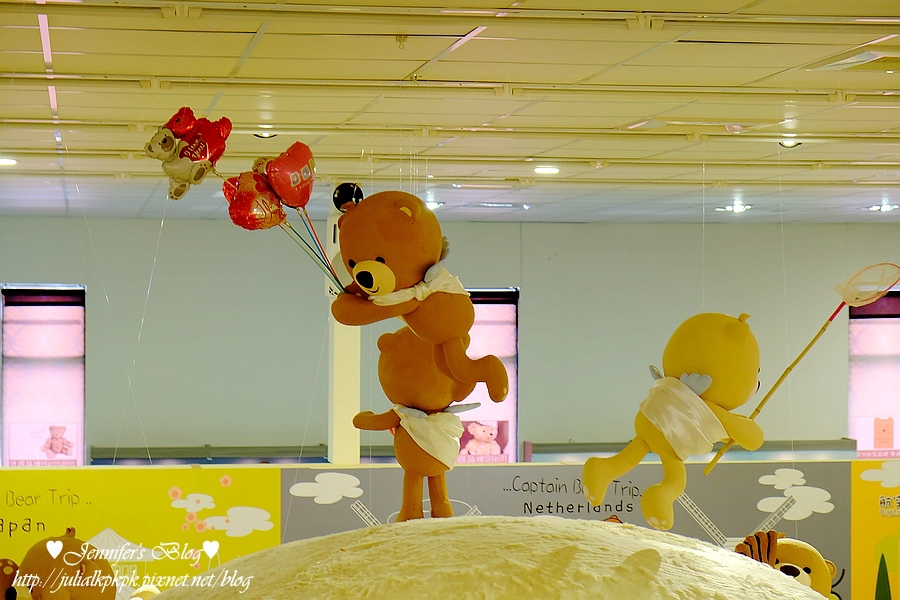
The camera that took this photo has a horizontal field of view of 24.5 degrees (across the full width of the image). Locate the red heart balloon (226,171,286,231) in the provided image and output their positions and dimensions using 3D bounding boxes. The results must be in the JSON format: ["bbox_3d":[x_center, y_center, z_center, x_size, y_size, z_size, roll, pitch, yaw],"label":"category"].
[{"bbox_3d":[-0.648,-0.333,6.950,0.205,0.205,0.110,38,4,3],"label":"red heart balloon"}]

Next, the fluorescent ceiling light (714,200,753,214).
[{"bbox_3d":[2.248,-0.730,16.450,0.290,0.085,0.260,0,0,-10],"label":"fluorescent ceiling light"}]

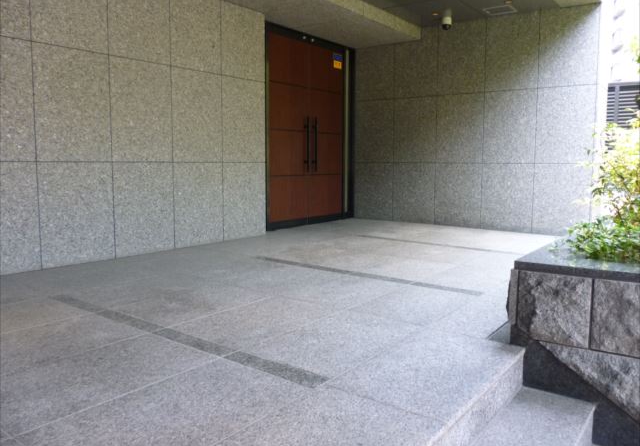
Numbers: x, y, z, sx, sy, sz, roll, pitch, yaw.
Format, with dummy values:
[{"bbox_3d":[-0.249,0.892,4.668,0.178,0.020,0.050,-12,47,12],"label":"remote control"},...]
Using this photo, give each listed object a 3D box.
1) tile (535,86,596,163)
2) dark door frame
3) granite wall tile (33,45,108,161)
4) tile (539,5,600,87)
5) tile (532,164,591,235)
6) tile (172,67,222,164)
[{"bbox_3d":[2.804,-1.121,5.917,0.631,0.880,0.030,5,8,37],"label":"tile"},{"bbox_3d":[-0.117,-1.199,6.845,0.132,2.442,2.024,5,8,37],"label":"dark door frame"},{"bbox_3d":[-1.977,-0.936,4.148,0.030,0.894,0.625,5,8,37],"label":"granite wall tile"},{"bbox_3d":[2.829,-2.003,5.868,0.622,0.893,0.030,5,8,37],"label":"tile"},{"bbox_3d":[2.825,-0.276,6.067,0.622,0.833,0.030,5,8,37],"label":"tile"},{"bbox_3d":[-1.187,-1.021,4.990,0.030,0.858,0.606,5,8,37],"label":"tile"}]

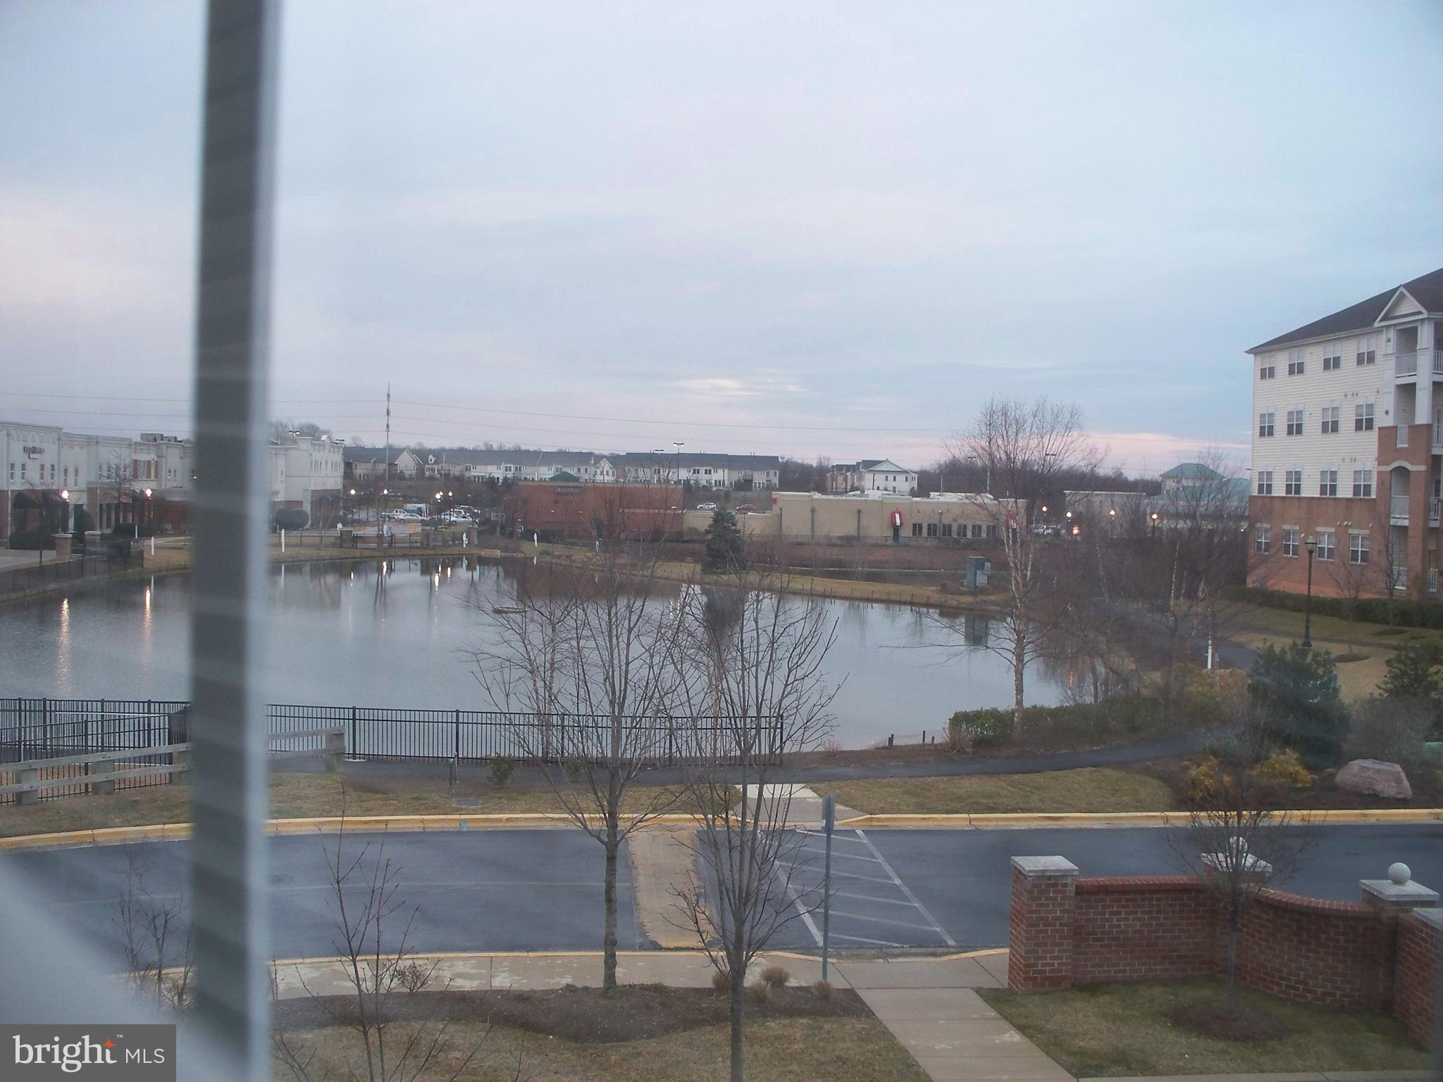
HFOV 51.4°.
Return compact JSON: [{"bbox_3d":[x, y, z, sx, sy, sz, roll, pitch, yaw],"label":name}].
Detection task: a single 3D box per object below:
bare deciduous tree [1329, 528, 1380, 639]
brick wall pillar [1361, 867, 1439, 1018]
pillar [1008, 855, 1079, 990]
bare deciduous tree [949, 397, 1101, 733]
[{"bbox_3d":[24.043,1.691,57.000,2.000,4.400,2.000,1,2,-4],"label":"bare deciduous tree"},{"bbox_3d":[8.363,4.858,18.546,0.650,1.790,0.650,1,2,-4],"label":"brick wall pillar"},{"bbox_3d":[4.061,4.846,18.903,0.650,1.580,0.650,1,2,-4],"label":"pillar"},{"bbox_3d":[8.123,0.634,40.200,4.100,8.950,4.100,1,2,-4],"label":"bare deciduous tree"}]

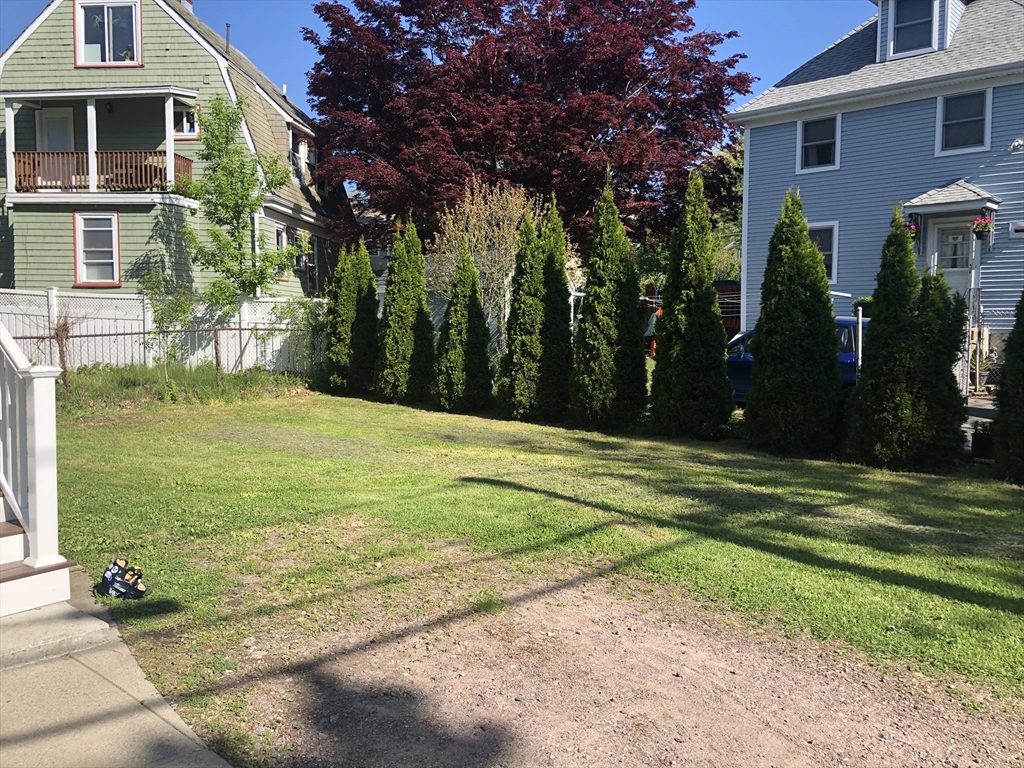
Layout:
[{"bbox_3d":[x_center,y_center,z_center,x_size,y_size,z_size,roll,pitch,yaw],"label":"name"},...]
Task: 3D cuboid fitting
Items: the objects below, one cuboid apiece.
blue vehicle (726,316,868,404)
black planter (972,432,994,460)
[{"bbox_3d":[4.698,-0.265,13.664,4.400,1.670,1.800,4,5,43],"label":"blue vehicle"},{"bbox_3d":[5.417,0.712,9.424,0.280,0.270,0.280,2,5,30],"label":"black planter"}]

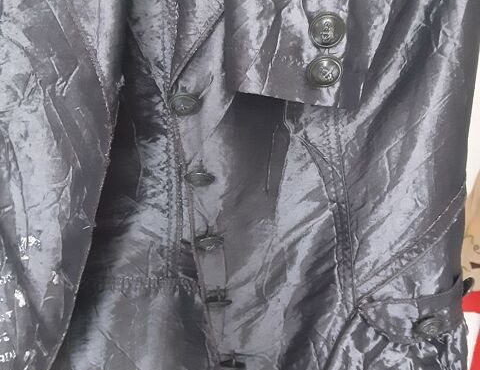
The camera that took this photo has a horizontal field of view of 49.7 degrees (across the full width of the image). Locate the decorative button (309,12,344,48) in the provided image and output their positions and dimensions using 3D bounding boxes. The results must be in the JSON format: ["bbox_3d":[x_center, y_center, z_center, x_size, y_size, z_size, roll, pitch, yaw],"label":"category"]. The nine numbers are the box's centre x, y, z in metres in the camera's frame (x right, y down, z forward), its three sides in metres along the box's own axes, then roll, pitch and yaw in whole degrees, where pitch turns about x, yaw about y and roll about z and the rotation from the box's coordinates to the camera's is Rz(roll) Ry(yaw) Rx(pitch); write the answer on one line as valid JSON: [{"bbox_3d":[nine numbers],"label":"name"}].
[{"bbox_3d":[0.054,-0.096,0.321,0.022,0.022,0.008,3,25,8],"label":"decorative button"}]

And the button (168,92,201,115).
[{"bbox_3d":[-0.039,-0.058,0.366,0.022,0.022,0.008,-1,54,-4],"label":"button"}]

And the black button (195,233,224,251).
[{"bbox_3d":[-0.024,0.044,0.401,0.022,0.022,0.008,-1,57,-2],"label":"black button"}]

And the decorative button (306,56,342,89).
[{"bbox_3d":[0.054,-0.072,0.330,0.022,0.022,0.008,0,36,1],"label":"decorative button"}]

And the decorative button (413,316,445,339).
[{"bbox_3d":[0.150,0.113,0.410,0.022,0.022,0.008,1,33,2],"label":"decorative button"}]

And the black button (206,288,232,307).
[{"bbox_3d":[-0.017,0.090,0.417,0.022,0.008,0.022,0,-9,-1],"label":"black button"}]

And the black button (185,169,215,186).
[{"bbox_3d":[-0.030,-0.006,0.384,0.022,0.008,0.022,-1,-23,-2],"label":"black button"}]

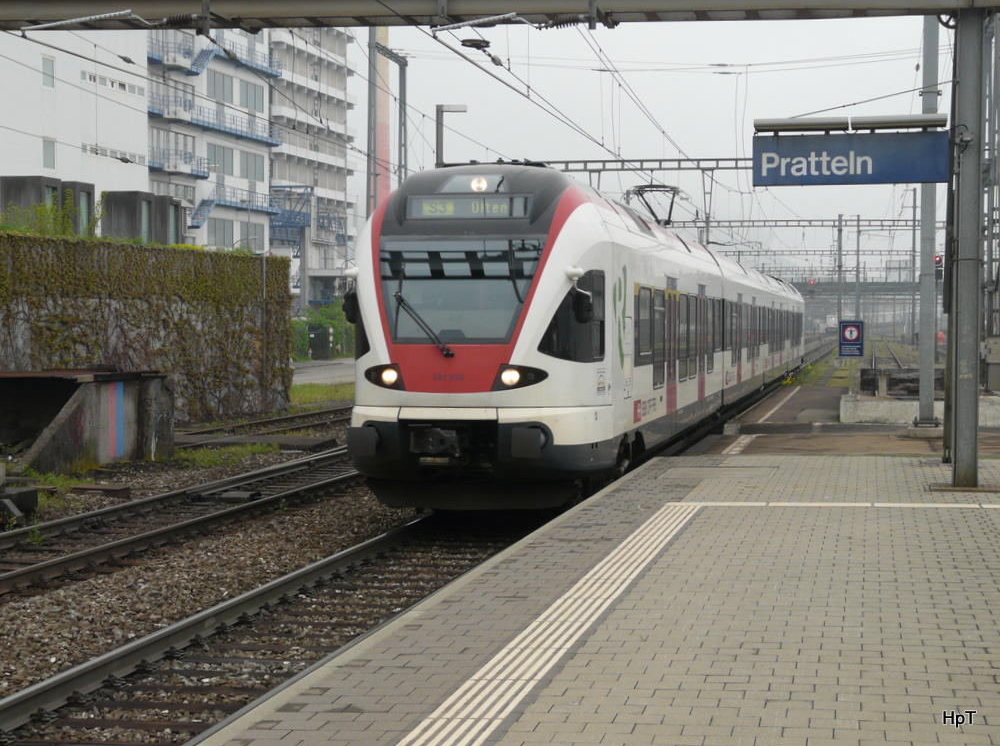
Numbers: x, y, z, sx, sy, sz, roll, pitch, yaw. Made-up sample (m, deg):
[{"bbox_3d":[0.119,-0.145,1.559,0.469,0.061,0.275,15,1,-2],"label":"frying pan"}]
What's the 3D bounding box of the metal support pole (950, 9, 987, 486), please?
[{"bbox_3d":[5.020,-1.344,21.414,0.280,5.120,0.280,0,2,11],"label":"metal support pole"}]

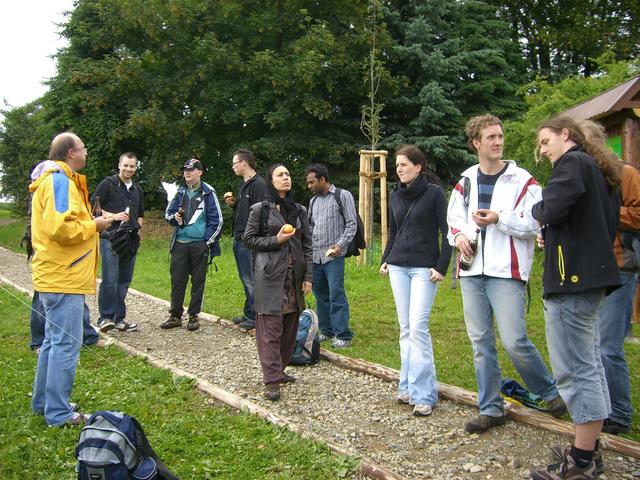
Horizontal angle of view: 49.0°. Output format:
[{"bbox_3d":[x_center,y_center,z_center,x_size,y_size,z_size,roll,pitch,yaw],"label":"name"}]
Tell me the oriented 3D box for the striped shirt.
[{"bbox_3d":[0.130,-0.169,6.604,0.470,0.740,0.350,3,5,37],"label":"striped shirt"}]

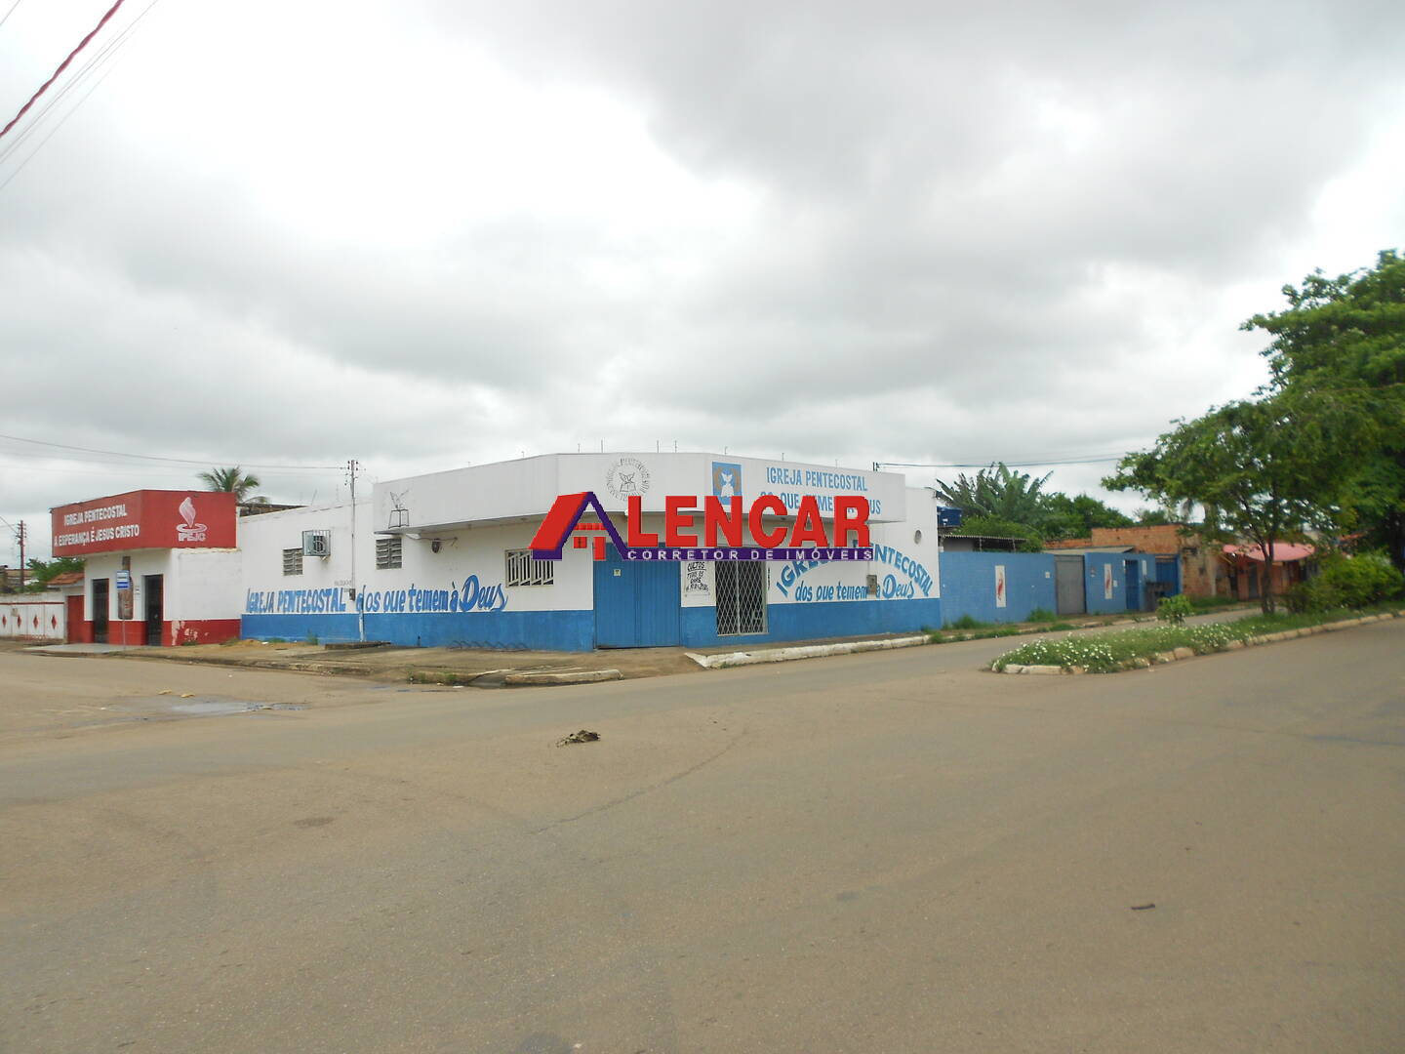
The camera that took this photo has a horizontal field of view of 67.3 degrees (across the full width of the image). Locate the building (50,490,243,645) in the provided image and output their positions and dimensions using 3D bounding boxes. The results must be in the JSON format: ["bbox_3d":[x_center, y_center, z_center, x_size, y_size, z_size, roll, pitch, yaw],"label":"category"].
[{"bbox_3d":[-17.232,1.570,36.174,7.100,4.680,6.500,-4,-5,40],"label":"building"}]

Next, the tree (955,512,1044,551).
[{"bbox_3d":[12.687,1.624,44.861,3.900,4.428,3.800,-2,-4,16],"label":"tree"}]

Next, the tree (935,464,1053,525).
[{"bbox_3d":[11.953,0.527,42.802,4.830,6.212,4.800,-2,-4,16],"label":"tree"}]

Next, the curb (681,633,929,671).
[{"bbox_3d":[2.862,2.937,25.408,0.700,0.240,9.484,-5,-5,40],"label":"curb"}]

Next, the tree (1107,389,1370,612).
[{"bbox_3d":[17.587,-0.726,34.263,8.100,7.429,7.600,-3,-4,27],"label":"tree"}]

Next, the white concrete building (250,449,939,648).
[{"bbox_3d":[-4.330,1.279,34.079,20.710,4.484,14.250,-5,-5,43],"label":"white concrete building"}]

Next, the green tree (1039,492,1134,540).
[{"bbox_3d":[19.593,1.184,53.811,5.600,5.921,5.400,-3,-4,20],"label":"green tree"}]

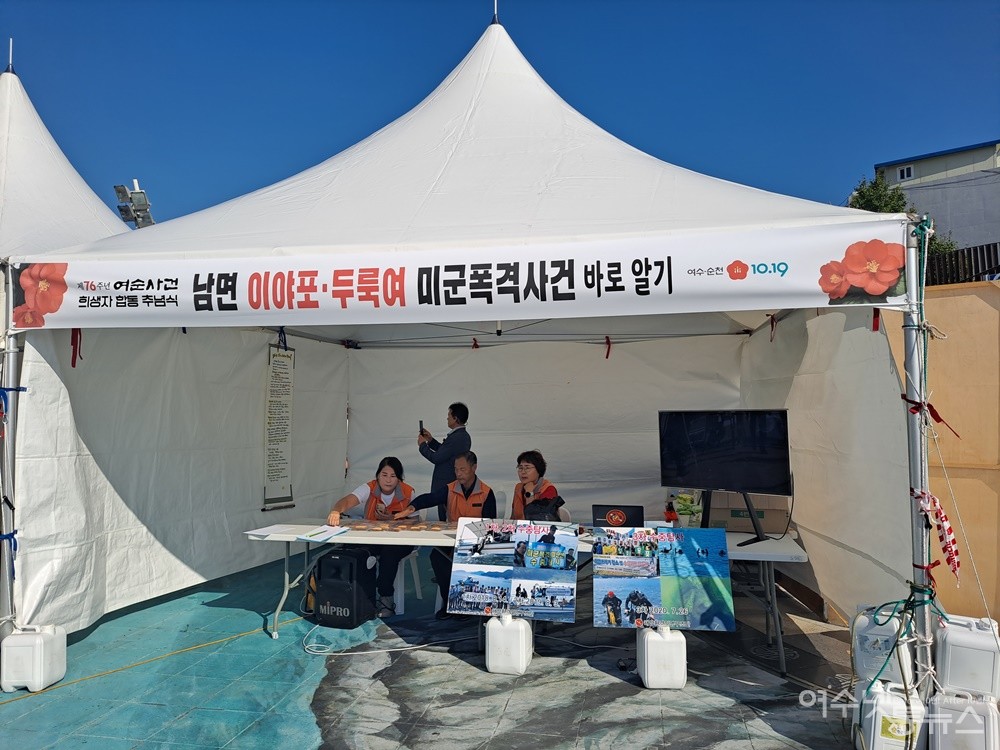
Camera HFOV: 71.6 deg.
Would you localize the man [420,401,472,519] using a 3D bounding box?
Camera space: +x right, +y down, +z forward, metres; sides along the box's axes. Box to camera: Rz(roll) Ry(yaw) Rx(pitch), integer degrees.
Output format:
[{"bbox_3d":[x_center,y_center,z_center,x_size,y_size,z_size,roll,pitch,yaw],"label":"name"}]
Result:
[{"bbox_3d":[-0.488,1.089,6.305,0.500,1.670,0.500,-1,-3,12],"label":"man"}]

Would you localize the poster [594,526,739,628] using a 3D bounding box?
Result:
[{"bbox_3d":[0.978,1.225,4.215,0.818,0.603,0.012,-3,-28,12],"label":"poster"}]

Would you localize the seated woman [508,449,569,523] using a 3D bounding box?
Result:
[{"bbox_3d":[0.318,1.245,5.408,0.520,1.270,0.750,-1,-3,24],"label":"seated woman"}]

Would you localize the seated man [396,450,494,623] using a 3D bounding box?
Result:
[{"bbox_3d":[-0.445,1.252,5.520,0.750,1.270,0.750,-1,-3,10],"label":"seated man"}]

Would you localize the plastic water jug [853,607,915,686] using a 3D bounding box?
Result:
[{"bbox_3d":[1.848,1.269,3.329,0.235,0.348,0.275,-2,-3,38],"label":"plastic water jug"}]

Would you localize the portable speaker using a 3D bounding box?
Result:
[{"bbox_3d":[-1.164,1.608,5.295,0.330,0.540,0.320,-1,-3,19],"label":"portable speaker"}]

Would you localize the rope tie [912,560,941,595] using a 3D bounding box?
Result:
[{"bbox_3d":[1.962,0.932,3.190,0.125,0.155,0.100,-1,-3,11],"label":"rope tie"}]

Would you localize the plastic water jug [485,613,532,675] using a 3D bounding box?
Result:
[{"bbox_3d":[0.064,1.657,4.353,0.240,0.348,0.280,-1,-3,11],"label":"plastic water jug"}]

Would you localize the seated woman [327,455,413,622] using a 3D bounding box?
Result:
[{"bbox_3d":[-0.932,1.271,5.484,0.600,1.230,0.800,-1,-3,10],"label":"seated woman"}]

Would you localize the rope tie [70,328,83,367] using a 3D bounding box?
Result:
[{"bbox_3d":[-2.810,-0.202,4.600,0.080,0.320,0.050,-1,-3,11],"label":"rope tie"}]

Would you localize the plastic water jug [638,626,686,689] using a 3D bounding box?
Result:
[{"bbox_3d":[0.961,1.645,4.130,0.240,0.348,0.280,0,-3,0],"label":"plastic water jug"}]

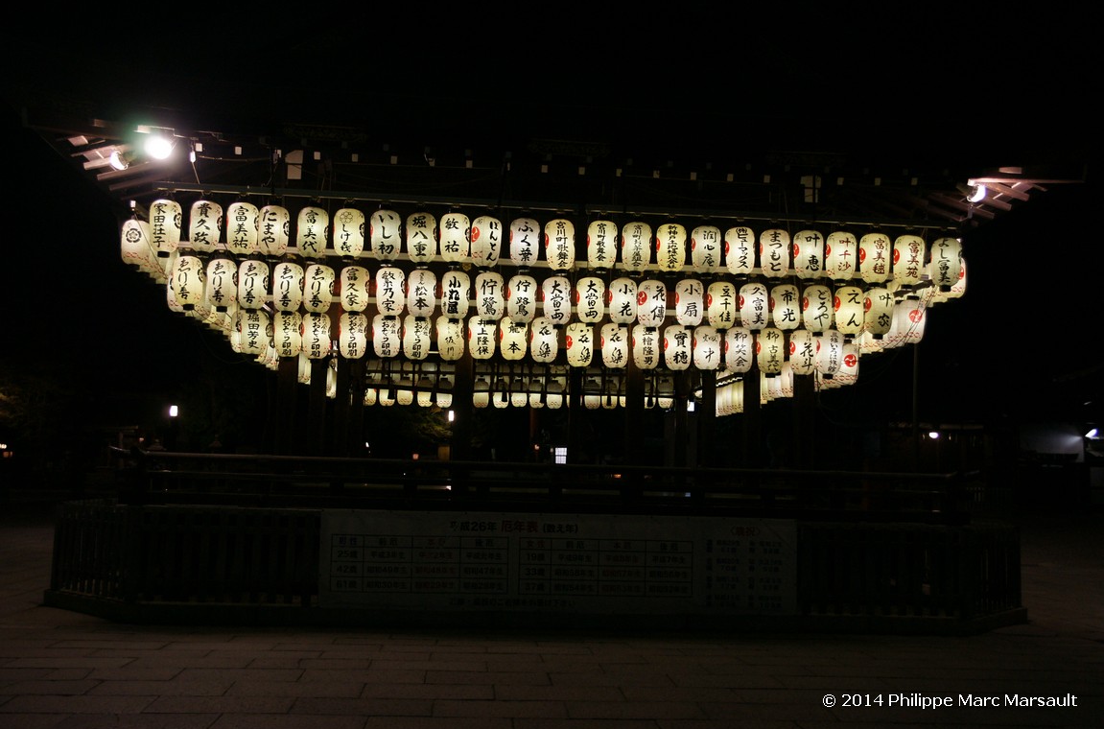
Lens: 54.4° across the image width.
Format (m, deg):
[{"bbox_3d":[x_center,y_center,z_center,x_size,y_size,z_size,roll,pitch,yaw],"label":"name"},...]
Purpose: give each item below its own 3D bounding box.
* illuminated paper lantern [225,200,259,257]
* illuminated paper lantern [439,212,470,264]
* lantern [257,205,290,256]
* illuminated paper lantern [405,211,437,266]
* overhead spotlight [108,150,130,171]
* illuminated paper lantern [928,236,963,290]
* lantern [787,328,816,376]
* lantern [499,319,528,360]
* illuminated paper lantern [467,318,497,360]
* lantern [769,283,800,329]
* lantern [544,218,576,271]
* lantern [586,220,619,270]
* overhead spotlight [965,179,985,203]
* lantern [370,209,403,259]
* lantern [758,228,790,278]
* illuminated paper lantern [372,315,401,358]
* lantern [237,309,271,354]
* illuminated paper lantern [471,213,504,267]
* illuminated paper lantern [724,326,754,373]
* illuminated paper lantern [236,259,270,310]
[{"bbox_3d":[-3.305,-1.452,11.487,0.330,0.560,0.330,2,-6,-4],"label":"illuminated paper lantern"},{"bbox_3d":[-1.048,-1.370,11.640,0.330,0.560,0.330,2,-6,-4],"label":"illuminated paper lantern"},{"bbox_3d":[-2.977,-1.429,11.508,0.330,0.560,0.330,2,-6,-4],"label":"lantern"},{"bbox_3d":[-1.493,-1.454,12.328,0.350,0.620,0.350,2,-6,-5],"label":"illuminated paper lantern"},{"bbox_3d":[-4.080,-1.927,10.148,0.190,0.200,0.200,-32,-13,12],"label":"overhead spotlight"},{"bbox_3d":[4.412,-1.132,12.007,0.330,0.560,0.330,2,-6,-4],"label":"illuminated paper lantern"},{"bbox_3d":[3.050,-0.139,13.002,0.335,0.570,0.335,3,-6,-11],"label":"lantern"},{"bbox_3d":[-0.450,-0.302,12.746,0.335,0.570,0.335,3,-6,-12],"label":"lantern"},{"bbox_3d":[-0.827,-0.331,12.767,0.310,0.540,0.310,2,-6,-4],"label":"illuminated paper lantern"},{"bbox_3d":[2.435,-0.585,11.193,0.295,0.510,0.295,2,-5,-5],"label":"lantern"},{"bbox_3d":[0.089,-1.311,11.831,0.335,0.570,0.335,2,-6,-6],"label":"lantern"},{"bbox_3d":[0.562,-1.309,11.865,0.310,0.540,0.310,2,-6,-4],"label":"lantern"},{"bbox_3d":[4.461,-1.826,11.321,0.190,0.200,0.200,32,-13,-15],"label":"overhead spotlight"},{"bbox_3d":[-1.901,-1.478,12.296,0.350,0.620,0.350,2,-6,-5],"label":"lantern"},{"bbox_3d":[2.498,-1.229,12.010,0.335,0.570,0.335,1,-6,9],"label":"lantern"},{"bbox_3d":[-2.082,-0.356,13.506,0.350,0.620,0.350,2,-6,-5],"label":"illuminated paper lantern"},{"bbox_3d":[-3.351,-0.363,12.116,0.335,0.585,0.335,2,-5,-4],"label":"lantern"},{"bbox_3d":[-0.715,-1.336,11.771,0.335,0.570,0.335,2,-6,0],"label":"illuminated paper lantern"},{"bbox_3d":[2.230,-0.173,12.716,0.330,0.560,0.330,2,-6,-4],"label":"illuminated paper lantern"},{"bbox_3d":[-3.328,-0.891,12.015,0.310,0.540,0.310,2,-6,-4],"label":"illuminated paper lantern"}]

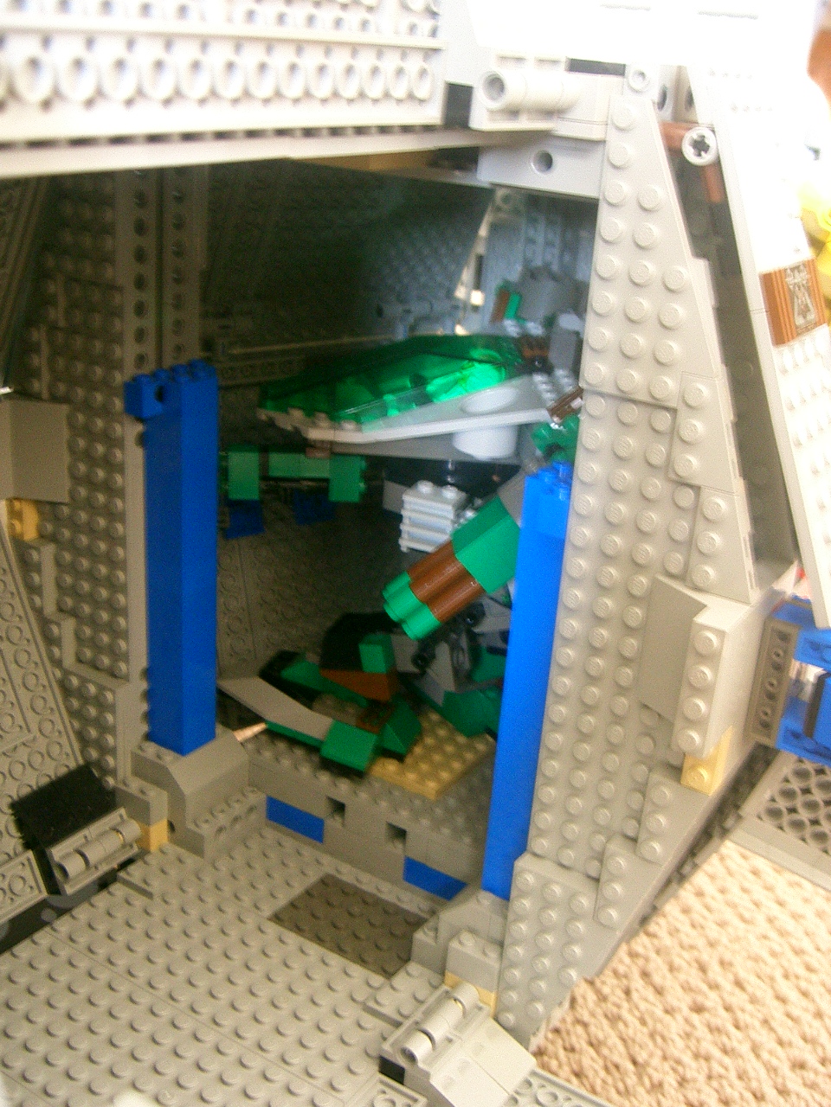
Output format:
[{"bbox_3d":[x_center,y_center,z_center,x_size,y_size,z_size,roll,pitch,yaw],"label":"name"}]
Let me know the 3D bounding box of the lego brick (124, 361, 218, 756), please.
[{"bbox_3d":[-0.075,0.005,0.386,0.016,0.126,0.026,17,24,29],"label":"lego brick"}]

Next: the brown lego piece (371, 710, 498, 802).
[{"bbox_3d":[0.005,0.067,0.426,0.032,0.005,0.046,17,24,29],"label":"brown lego piece"}]

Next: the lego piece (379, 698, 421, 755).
[{"bbox_3d":[-0.005,0.058,0.423,0.014,0.010,0.017,17,24,29],"label":"lego piece"}]

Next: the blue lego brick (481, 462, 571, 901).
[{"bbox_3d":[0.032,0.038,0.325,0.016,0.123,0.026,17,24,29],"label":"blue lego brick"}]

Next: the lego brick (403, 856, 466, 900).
[{"bbox_3d":[0.009,0.101,0.392,0.024,0.010,0.008,17,24,29],"label":"lego brick"}]

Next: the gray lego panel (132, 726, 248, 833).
[{"bbox_3d":[-0.074,0.072,0.413,0.024,0.019,0.032,17,24,29],"label":"gray lego panel"}]

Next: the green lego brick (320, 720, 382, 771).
[{"bbox_3d":[-0.020,0.062,0.411,0.016,0.010,0.015,17,24,29],"label":"green lego brick"}]

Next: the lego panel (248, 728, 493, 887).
[{"bbox_3d":[-0.005,0.082,0.420,0.096,0.024,0.050,17,24,29],"label":"lego panel"}]

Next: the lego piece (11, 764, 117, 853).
[{"bbox_3d":[-0.112,0.080,0.396,0.005,0.019,0.035,-11,9,36],"label":"lego piece"}]

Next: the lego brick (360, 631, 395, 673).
[{"bbox_3d":[-0.012,0.033,0.403,0.008,0.010,0.009,4,21,20],"label":"lego brick"}]

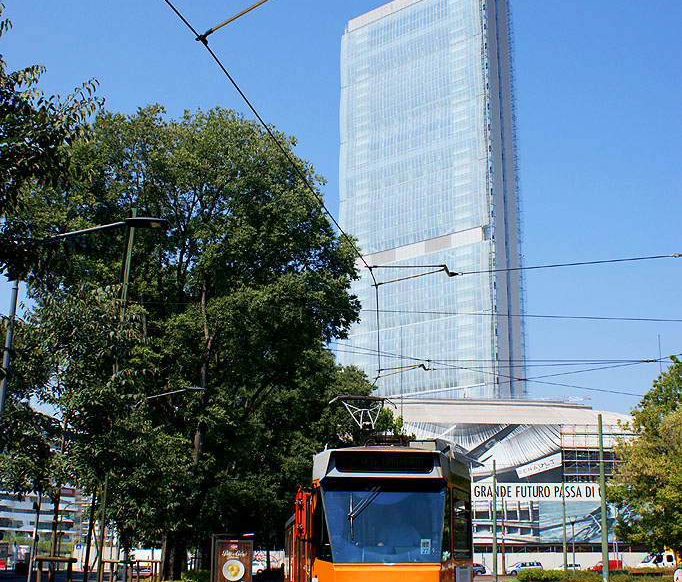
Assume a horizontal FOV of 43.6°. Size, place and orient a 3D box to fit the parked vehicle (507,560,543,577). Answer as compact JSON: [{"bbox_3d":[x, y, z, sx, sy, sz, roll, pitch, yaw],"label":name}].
[{"bbox_3d":[20.888,31.706,97.025,4.300,1.500,1.750,1,-17,0],"label":"parked vehicle"}]

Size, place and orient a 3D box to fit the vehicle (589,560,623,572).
[{"bbox_3d":[30.026,31.683,97.062,4.000,1.780,1.720,1,-17,0],"label":"vehicle"}]

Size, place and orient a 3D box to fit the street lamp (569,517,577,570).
[{"bbox_3d":[21.327,23.841,78.531,0.800,5.500,0.800,1,-17,0],"label":"street lamp"}]

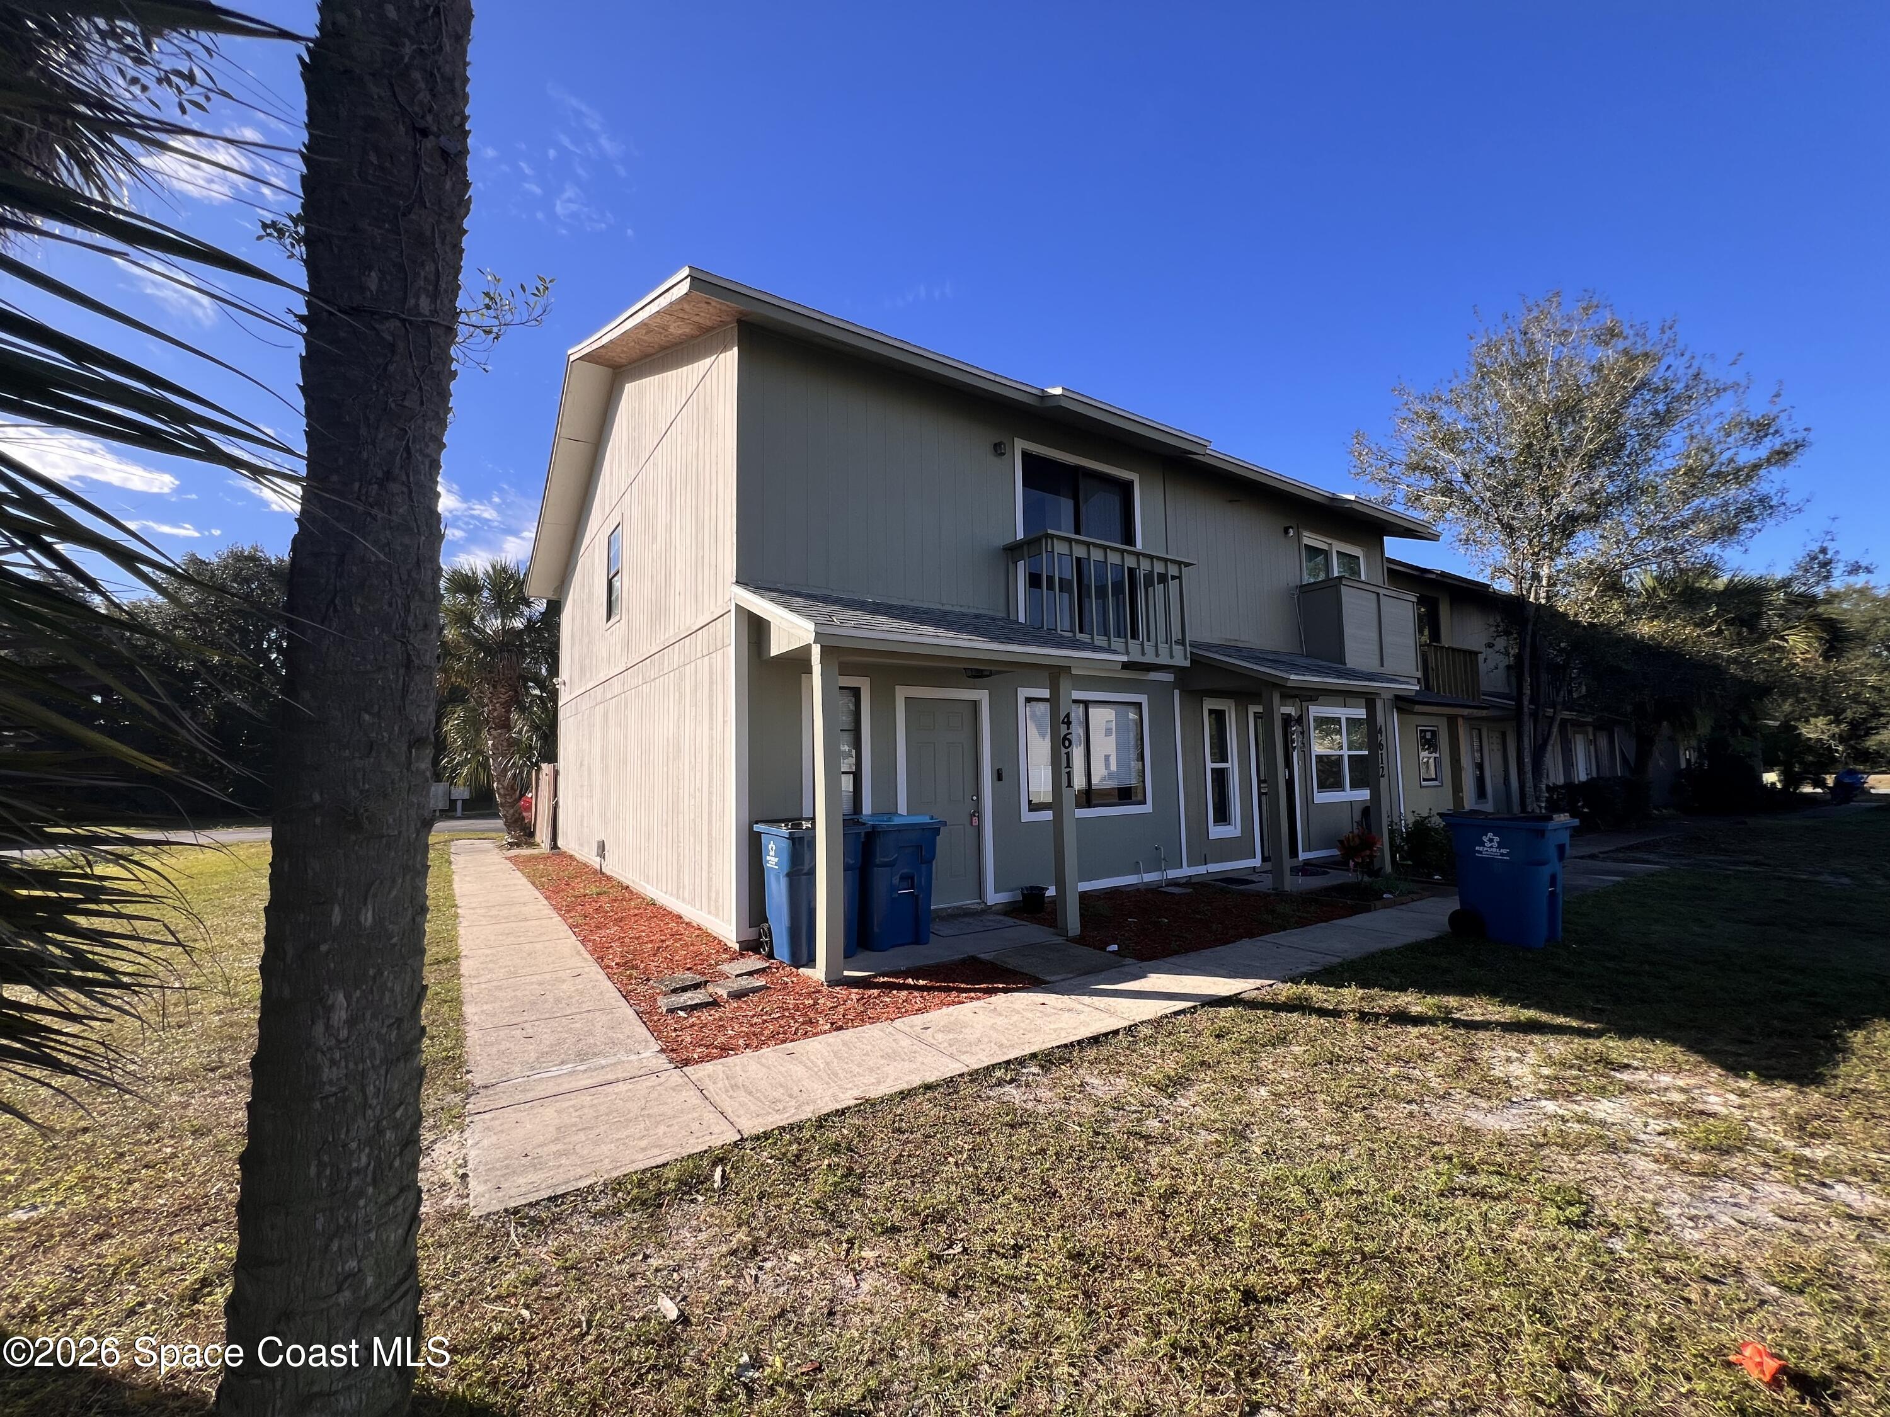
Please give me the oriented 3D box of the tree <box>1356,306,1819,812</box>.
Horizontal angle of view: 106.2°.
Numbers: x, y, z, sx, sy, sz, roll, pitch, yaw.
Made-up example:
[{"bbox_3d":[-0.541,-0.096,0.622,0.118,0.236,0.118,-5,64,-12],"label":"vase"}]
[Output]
[{"bbox_3d":[11.200,-2.730,13.140,6.600,10.400,6.600,-5,-6,41],"label":"tree"}]

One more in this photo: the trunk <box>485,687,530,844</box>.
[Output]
[{"bbox_3d":[-9.700,1.210,15.700,0.850,3.550,0.750,2,-6,-32],"label":"trunk"}]

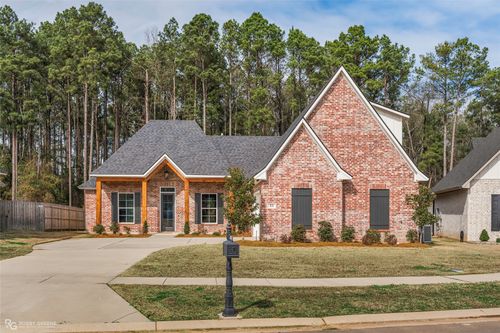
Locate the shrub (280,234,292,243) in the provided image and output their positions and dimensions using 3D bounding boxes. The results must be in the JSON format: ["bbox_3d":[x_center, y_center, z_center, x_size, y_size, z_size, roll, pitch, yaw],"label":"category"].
[{"bbox_3d":[1.668,3.312,22.200,0.550,0.410,0.500,0,-1,-3],"label":"shrub"}]

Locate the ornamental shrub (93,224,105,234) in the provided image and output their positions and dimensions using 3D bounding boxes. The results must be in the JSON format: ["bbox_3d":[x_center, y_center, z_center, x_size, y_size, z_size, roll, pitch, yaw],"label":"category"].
[{"bbox_3d":[-8.266,3.449,26.600,0.660,0.550,0.660,0,-1,-3],"label":"ornamental shrub"}]

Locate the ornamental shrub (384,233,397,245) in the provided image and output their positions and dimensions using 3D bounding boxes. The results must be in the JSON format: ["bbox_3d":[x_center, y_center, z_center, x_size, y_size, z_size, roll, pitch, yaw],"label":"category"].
[{"bbox_3d":[6.558,3.360,22.600,0.600,0.580,0.600,0,-1,-3],"label":"ornamental shrub"}]

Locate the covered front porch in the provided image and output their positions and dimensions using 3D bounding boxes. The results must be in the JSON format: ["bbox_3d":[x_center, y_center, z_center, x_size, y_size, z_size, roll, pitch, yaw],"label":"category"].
[{"bbox_3d":[-5.107,1.698,28.200,7.920,4.410,2.300,0,-1,-3],"label":"covered front porch"}]

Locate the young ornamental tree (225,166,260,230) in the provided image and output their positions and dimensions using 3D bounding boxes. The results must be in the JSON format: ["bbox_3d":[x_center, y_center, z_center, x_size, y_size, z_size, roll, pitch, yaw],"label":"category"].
[{"bbox_3d":[-0.415,1.833,26.000,2.010,3.670,1.900,0,-1,-3],"label":"young ornamental tree"}]

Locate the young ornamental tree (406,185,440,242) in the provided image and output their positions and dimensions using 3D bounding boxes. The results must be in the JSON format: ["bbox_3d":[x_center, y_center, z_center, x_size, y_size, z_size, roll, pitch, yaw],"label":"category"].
[{"bbox_3d":[8.141,2.229,22.800,1.600,2.770,1.500,0,-1,-3],"label":"young ornamental tree"}]

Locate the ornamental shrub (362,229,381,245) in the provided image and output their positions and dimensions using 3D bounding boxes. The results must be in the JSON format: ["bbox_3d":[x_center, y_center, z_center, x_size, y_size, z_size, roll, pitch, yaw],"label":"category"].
[{"bbox_3d":[5.649,3.288,22.500,0.880,0.740,0.880,0,-1,-3],"label":"ornamental shrub"}]

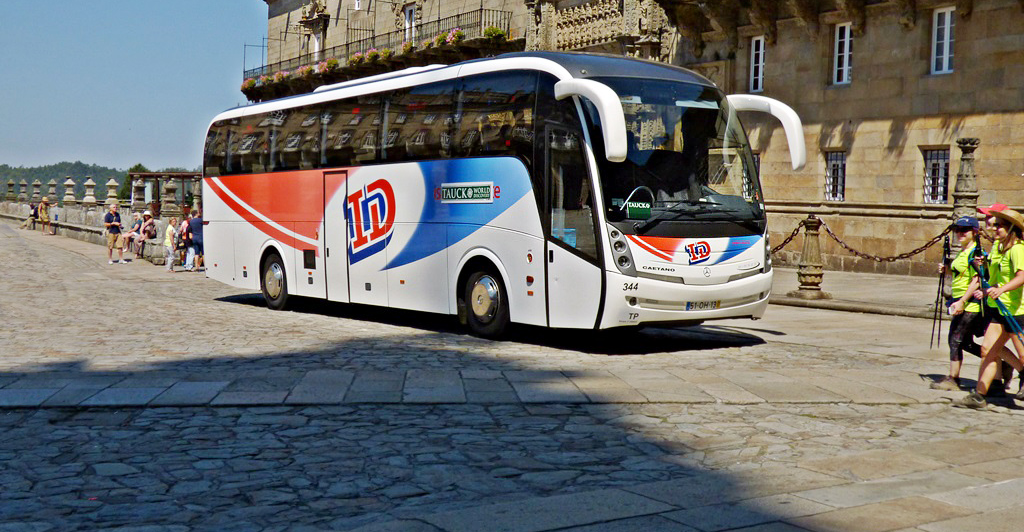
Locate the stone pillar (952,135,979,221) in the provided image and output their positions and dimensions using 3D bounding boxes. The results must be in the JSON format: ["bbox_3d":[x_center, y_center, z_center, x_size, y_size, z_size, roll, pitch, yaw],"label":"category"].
[{"bbox_3d":[7.488,-0.706,17.700,0.740,2.820,0.740,-1,5,-32],"label":"stone pillar"}]

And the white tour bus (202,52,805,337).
[{"bbox_3d":[-1.333,-1.051,16.782,2.780,3.700,12.340,-2,3,-37],"label":"white tour bus"}]

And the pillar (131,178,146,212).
[{"bbox_3d":[-12.396,-2.336,35.534,0.490,1.070,0.490,-1,5,-34],"label":"pillar"}]

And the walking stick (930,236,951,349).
[{"bbox_3d":[4.049,0.253,10.050,0.100,1.100,0.080,5,4,-24],"label":"walking stick"}]

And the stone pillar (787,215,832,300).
[{"bbox_3d":[5.690,-0.200,20.300,0.750,1.530,0.750,-1,5,-32],"label":"stone pillar"}]

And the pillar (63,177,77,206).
[{"bbox_3d":[-18.406,-3.048,44.336,0.460,1.080,0.460,-1,5,-34],"label":"pillar"}]

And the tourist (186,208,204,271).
[{"bbox_3d":[-9.184,-0.728,31.000,0.550,1.760,0.420,0,4,-18],"label":"tourist"}]

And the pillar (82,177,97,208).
[{"bbox_3d":[-16.387,-2.834,41.402,0.460,1.070,0.460,-1,5,-34],"label":"pillar"}]

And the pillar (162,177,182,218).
[{"bbox_3d":[-10.424,-2.066,32.600,0.530,1.120,0.530,-1,5,-34],"label":"pillar"}]

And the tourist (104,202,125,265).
[{"bbox_3d":[-11.683,-0.935,31.300,0.560,1.740,0.460,-2,6,-45],"label":"tourist"}]

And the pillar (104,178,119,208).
[{"bbox_3d":[-14.431,-2.619,38.468,0.460,1.050,0.460,-1,5,-34],"label":"pillar"}]

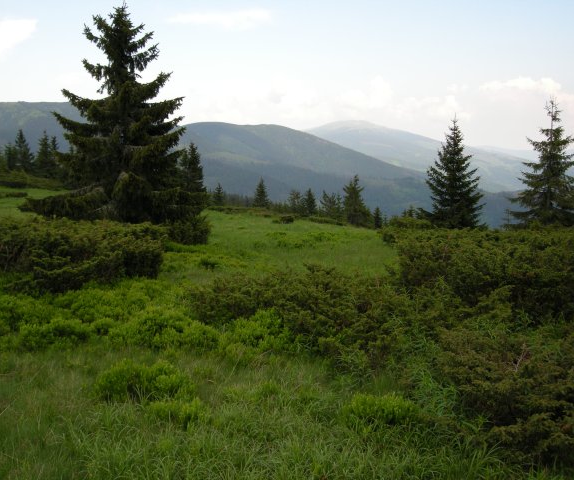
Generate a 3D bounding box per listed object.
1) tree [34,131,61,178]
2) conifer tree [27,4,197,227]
[{"bbox_3d":[-19.986,-7.126,55.545,2.003,3.973,2.003,0,7,0],"label":"tree"},{"bbox_3d":[-4.778,-3.346,18.224,4.654,5.985,4.600,0,7,0],"label":"conifer tree"}]

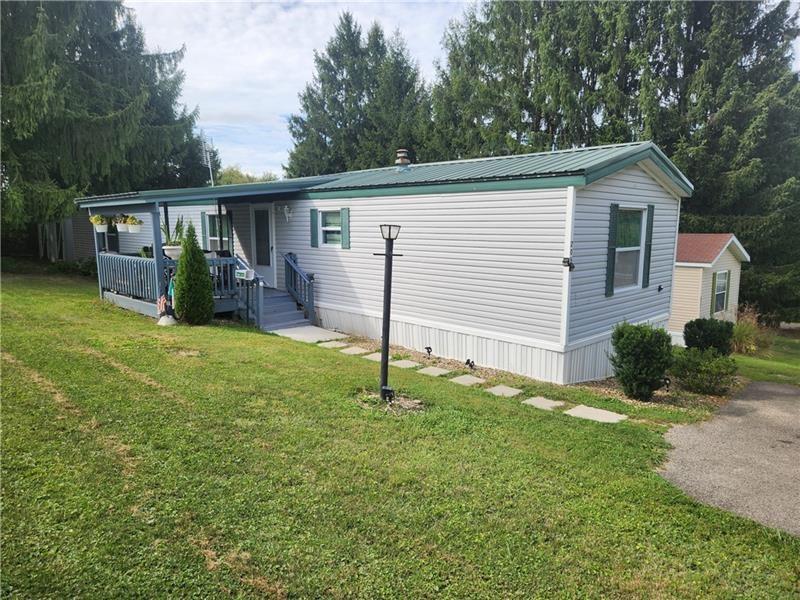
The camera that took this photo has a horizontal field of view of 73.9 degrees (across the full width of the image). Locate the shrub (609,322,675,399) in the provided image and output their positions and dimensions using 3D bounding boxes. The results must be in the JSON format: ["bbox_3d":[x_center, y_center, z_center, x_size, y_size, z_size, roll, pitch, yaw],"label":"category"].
[{"bbox_3d":[3.271,0.833,7.200,0.770,1.020,0.760,4,9,25],"label":"shrub"}]

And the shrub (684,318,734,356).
[{"bbox_3d":[6.347,0.831,10.900,0.940,0.930,0.920,5,9,30],"label":"shrub"}]

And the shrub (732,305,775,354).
[{"bbox_3d":[10.974,0.916,16.500,1.150,1.520,1.100,6,9,34],"label":"shrub"}]

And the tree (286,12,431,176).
[{"bbox_3d":[-2.749,-9.592,34.910,10.000,17.430,9.500,0,8,-4],"label":"tree"}]

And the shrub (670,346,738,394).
[{"bbox_3d":[4.540,1.055,7.950,0.900,0.680,0.850,5,9,30],"label":"shrub"}]

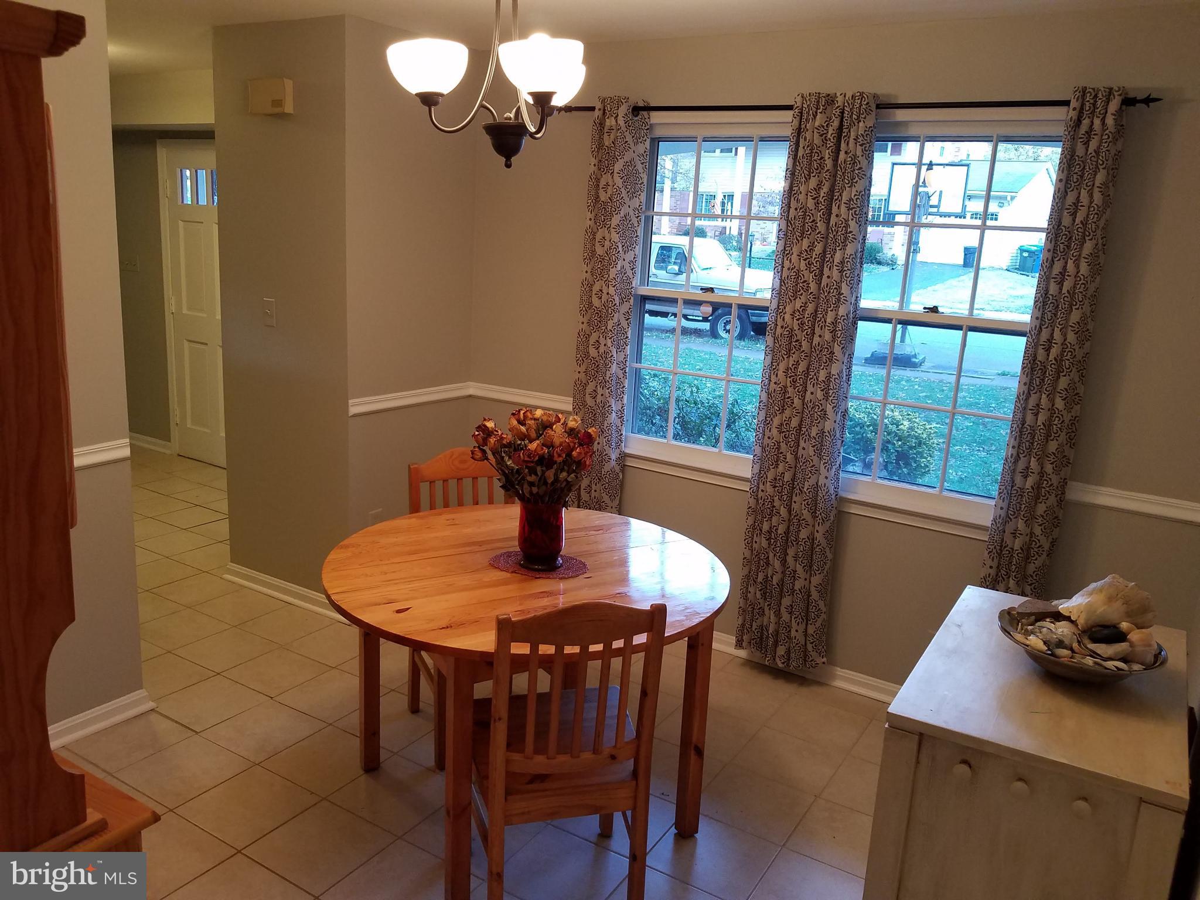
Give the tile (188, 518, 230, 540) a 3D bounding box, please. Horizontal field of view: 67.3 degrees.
[{"bbox_3d":[-2.074,0.445,4.996,0.299,0.010,0.299,12,15,29],"label":"tile"}]

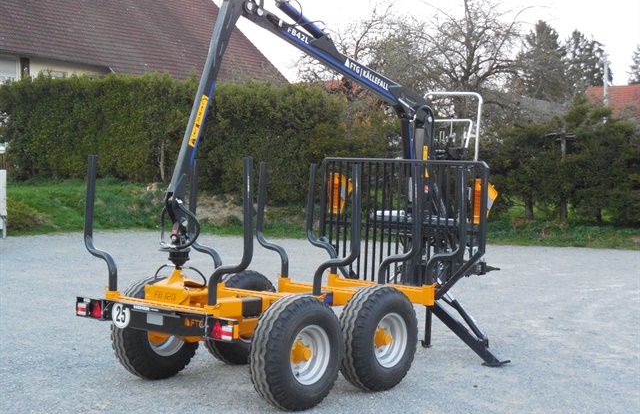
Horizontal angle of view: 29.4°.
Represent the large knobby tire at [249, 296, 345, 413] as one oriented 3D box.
[{"bbox_3d":[-0.174,1.146,9.580,0.310,0.900,0.900,4,4,39],"label":"large knobby tire"}]

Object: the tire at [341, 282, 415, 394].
[{"bbox_3d":[0.497,1.124,10.396,0.310,0.900,0.900,4,4,39],"label":"tire"}]

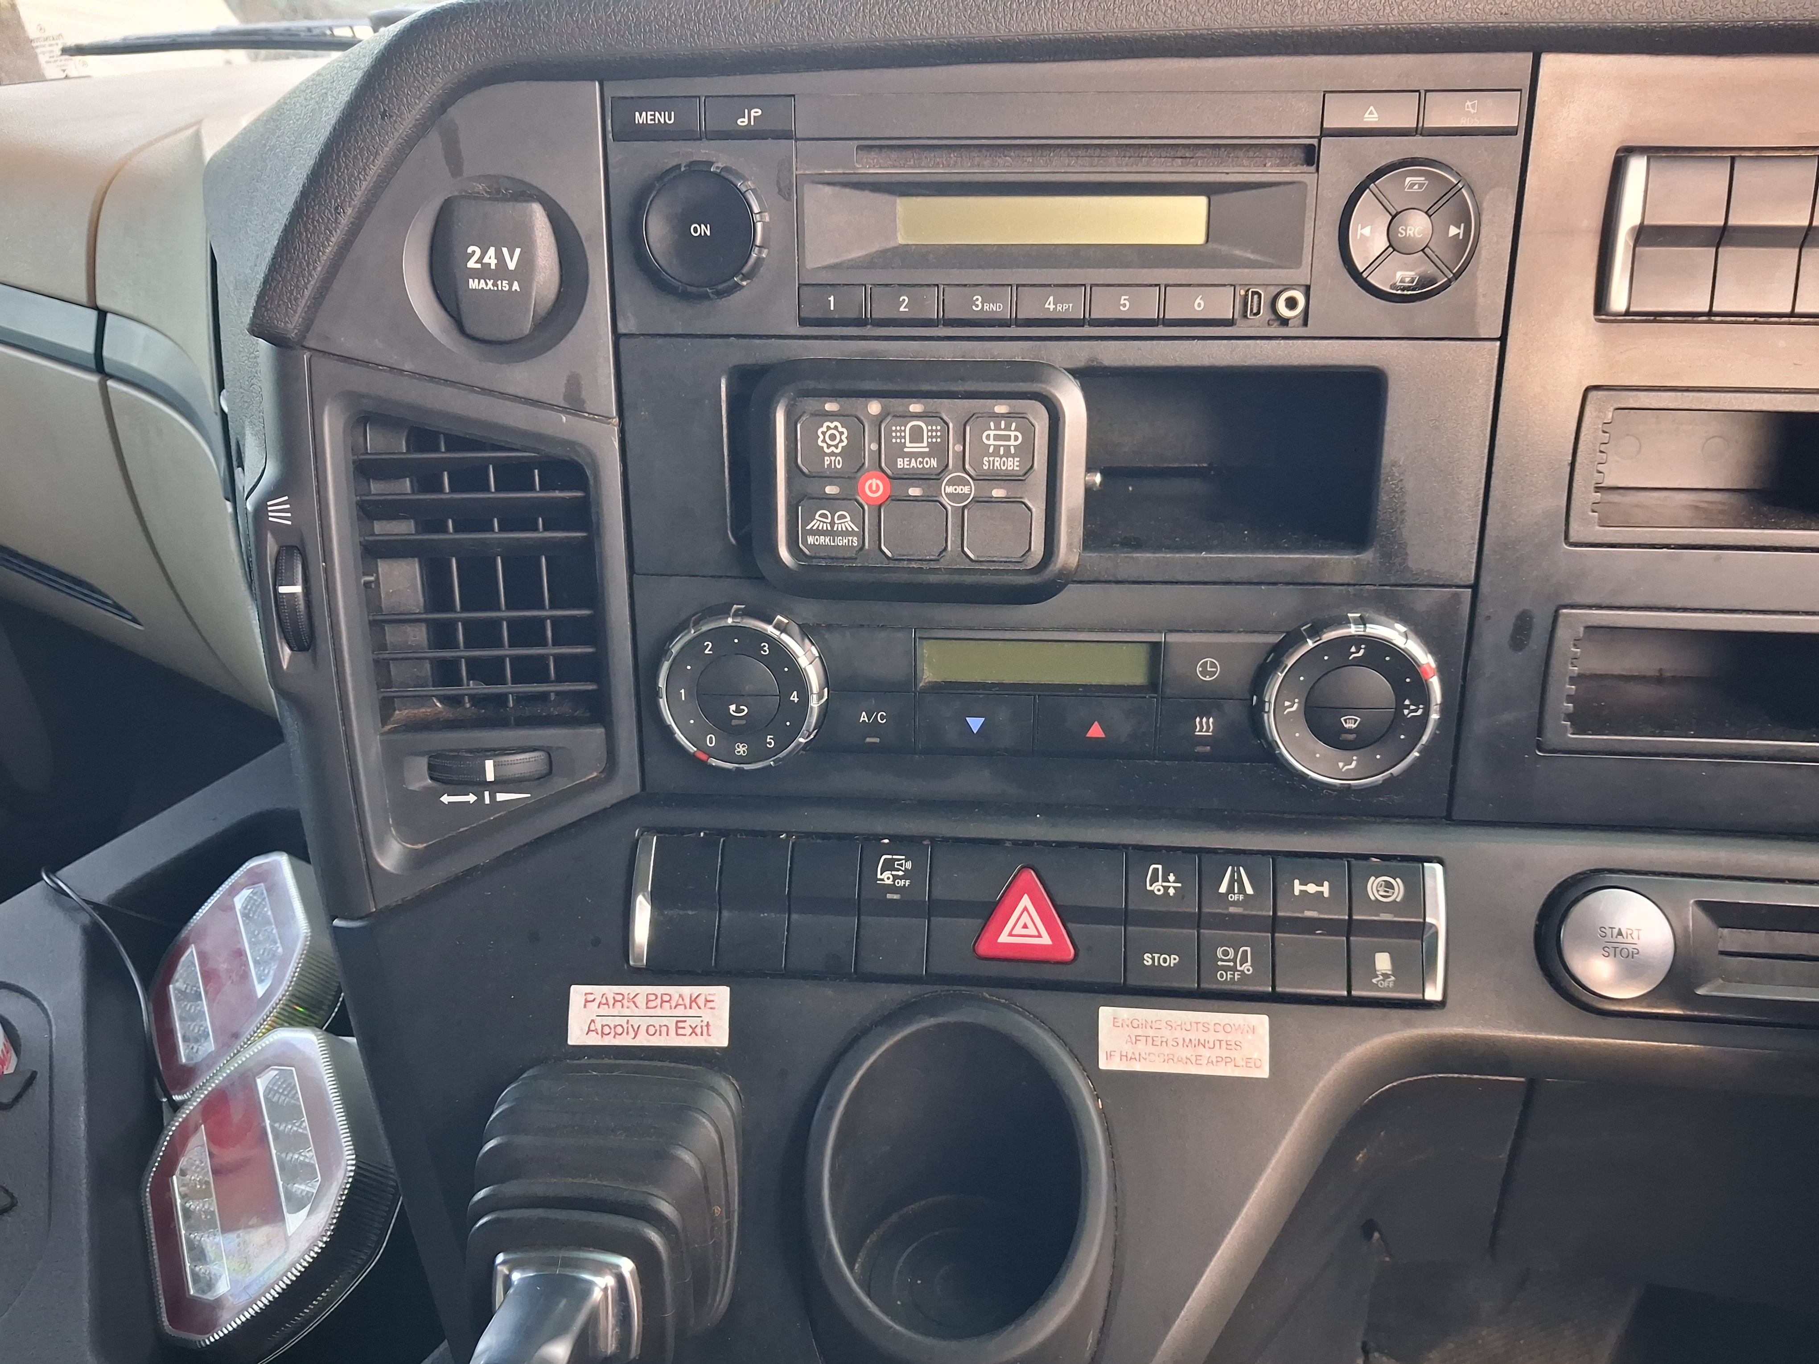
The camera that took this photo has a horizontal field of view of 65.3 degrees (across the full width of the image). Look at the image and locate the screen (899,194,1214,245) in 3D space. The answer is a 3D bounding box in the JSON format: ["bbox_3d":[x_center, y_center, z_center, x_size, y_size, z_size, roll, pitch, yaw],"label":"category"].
[{"bbox_3d":[0.040,-0.130,0.399,0.087,0.014,0.005,1,14,5],"label":"screen"}]

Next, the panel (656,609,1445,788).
[{"bbox_3d":[0.040,0.005,0.419,0.230,0.050,0.020,1,14,5],"label":"panel"}]

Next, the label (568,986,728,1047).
[{"bbox_3d":[-0.079,0.102,0.430,0.049,0.018,0.001,1,-7,4],"label":"label"}]

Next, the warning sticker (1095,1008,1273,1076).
[{"bbox_3d":[0.081,0.107,0.420,0.050,0.018,0.001,1,-7,4],"label":"warning sticker"}]

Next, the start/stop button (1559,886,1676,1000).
[{"bbox_3d":[0.208,0.077,0.417,0.033,0.032,0.010,1,-7,4],"label":"start/stop button"}]

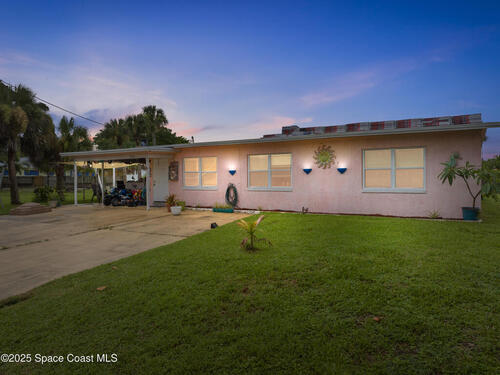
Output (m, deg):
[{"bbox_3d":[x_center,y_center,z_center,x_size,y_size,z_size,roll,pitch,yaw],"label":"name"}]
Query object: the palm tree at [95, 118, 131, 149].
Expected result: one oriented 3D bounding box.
[{"bbox_3d":[-12.700,-2.860,32.000,3.200,7.000,3.200,0,1,0],"label":"palm tree"}]

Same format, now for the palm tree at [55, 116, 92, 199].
[{"bbox_3d":[-11.960,-2.000,23.500,2.600,5.600,2.600,0,1,0],"label":"palm tree"}]

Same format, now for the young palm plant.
[{"bbox_3d":[0.097,0.792,6.100,0.600,0.630,0.570,0,1,0],"label":"young palm plant"}]

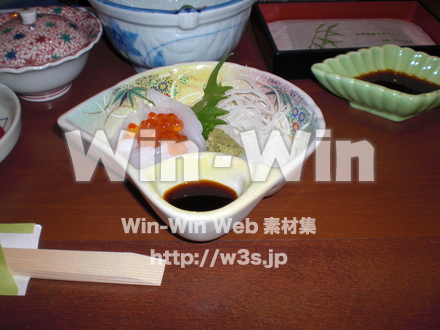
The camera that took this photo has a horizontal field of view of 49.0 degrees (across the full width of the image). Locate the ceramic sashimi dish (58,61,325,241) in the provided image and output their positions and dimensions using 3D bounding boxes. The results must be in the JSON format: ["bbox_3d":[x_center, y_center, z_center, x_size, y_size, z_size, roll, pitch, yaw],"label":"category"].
[{"bbox_3d":[-0.021,-0.015,0.353,0.186,0.045,0.163,-2,41,0],"label":"ceramic sashimi dish"}]

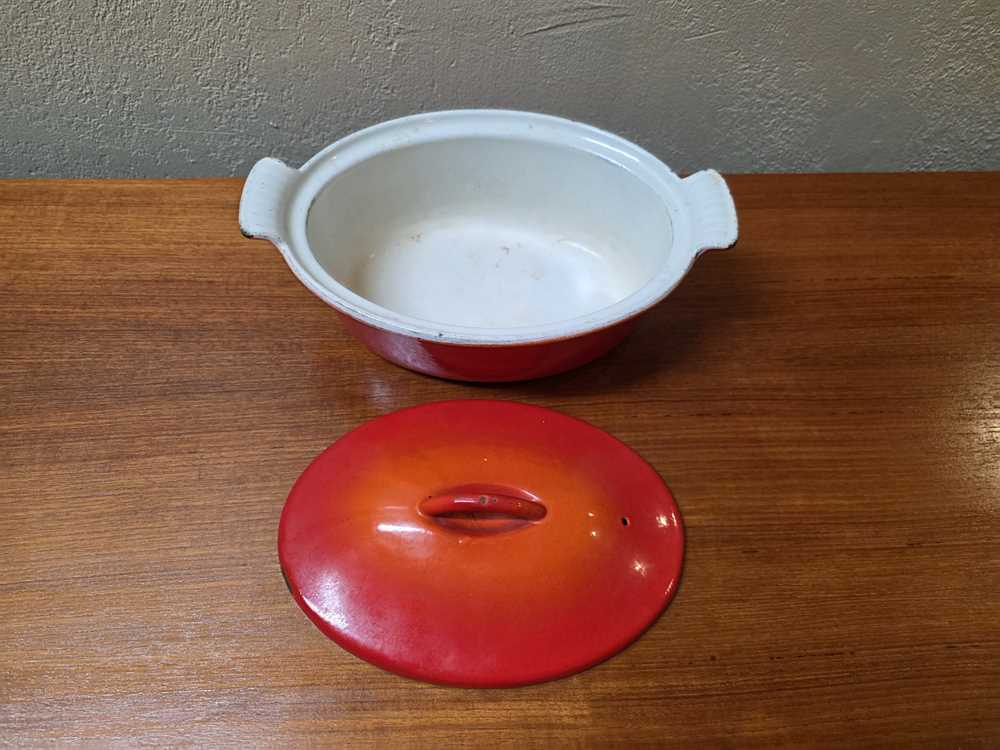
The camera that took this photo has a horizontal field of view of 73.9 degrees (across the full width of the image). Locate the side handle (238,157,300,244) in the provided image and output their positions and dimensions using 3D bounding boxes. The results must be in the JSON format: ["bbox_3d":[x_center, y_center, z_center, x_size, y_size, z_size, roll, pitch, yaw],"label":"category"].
[{"bbox_3d":[-0.158,-0.120,0.457,0.037,0.020,0.077,3,61,2],"label":"side handle"}]

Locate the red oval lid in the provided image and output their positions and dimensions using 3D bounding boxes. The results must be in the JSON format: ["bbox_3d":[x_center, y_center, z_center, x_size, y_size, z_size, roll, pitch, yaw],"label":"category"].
[{"bbox_3d":[-0.014,0.093,0.428,0.270,0.048,0.195,3,61,2],"label":"red oval lid"}]

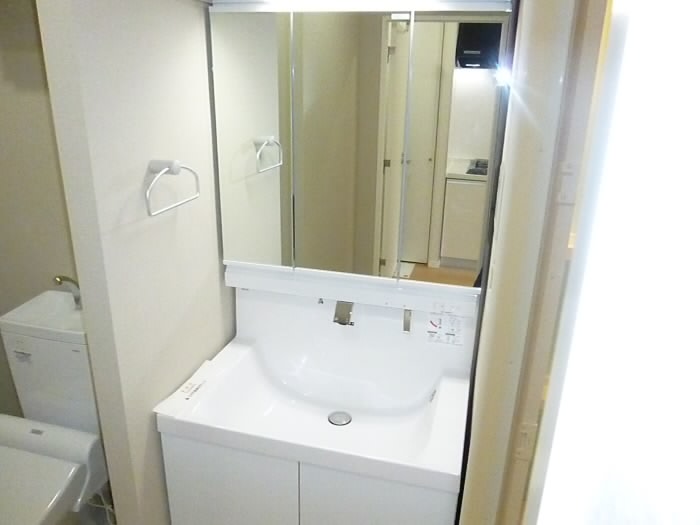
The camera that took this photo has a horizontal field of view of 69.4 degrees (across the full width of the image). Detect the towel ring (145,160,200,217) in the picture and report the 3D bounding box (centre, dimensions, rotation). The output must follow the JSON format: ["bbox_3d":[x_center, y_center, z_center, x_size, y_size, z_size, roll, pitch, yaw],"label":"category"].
[{"bbox_3d":[-0.426,-0.184,1.172,0.066,0.113,0.205,6,19,14],"label":"towel ring"}]

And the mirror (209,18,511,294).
[{"bbox_3d":[-0.004,-0.293,1.346,0.750,0.675,0.030,6,19,14],"label":"mirror"}]

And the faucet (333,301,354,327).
[{"bbox_3d":[-0.015,0.150,1.497,0.050,0.067,0.068,6,19,14],"label":"faucet"}]

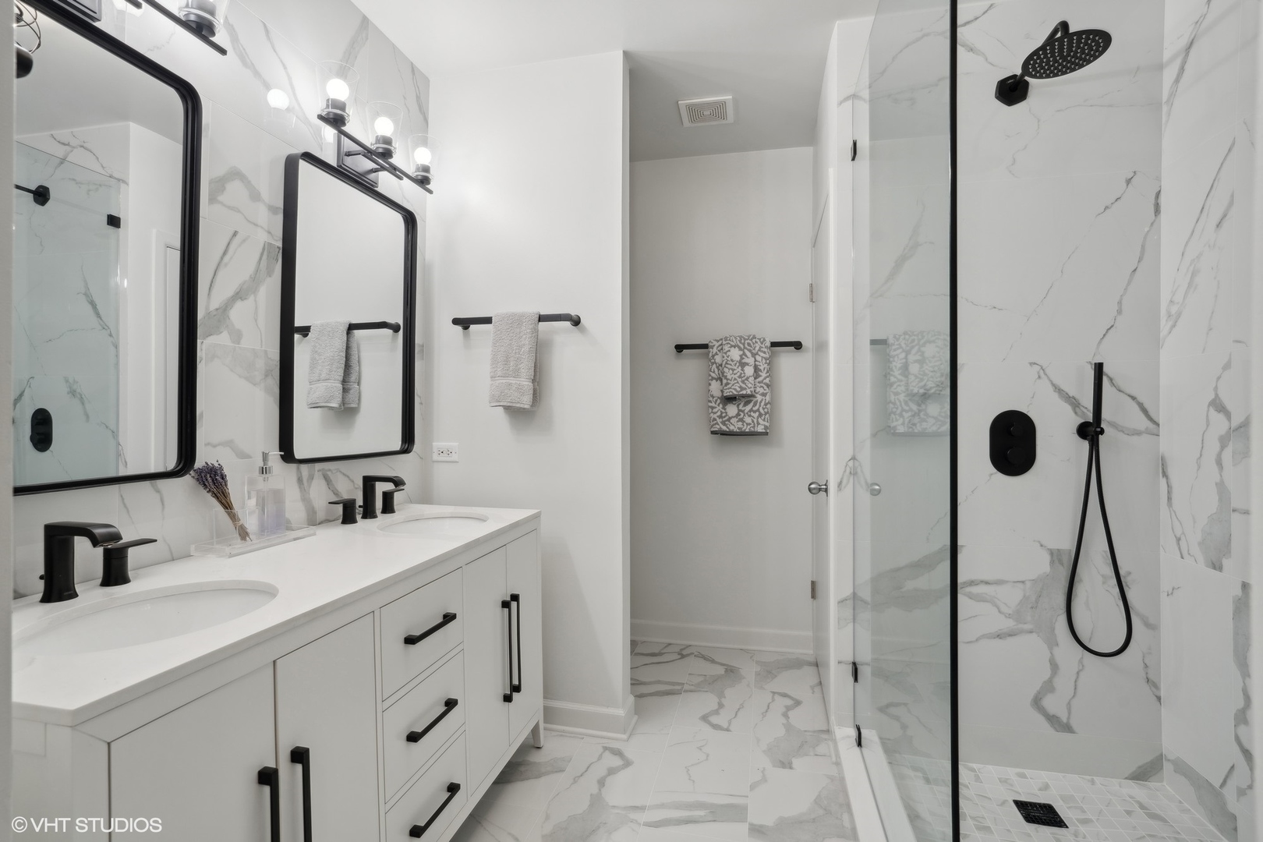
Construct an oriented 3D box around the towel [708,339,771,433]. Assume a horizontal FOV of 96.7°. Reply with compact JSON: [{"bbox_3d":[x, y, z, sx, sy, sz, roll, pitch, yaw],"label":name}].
[{"bbox_3d":[0.557,-0.183,2.897,0.312,0.509,0.090,0,0,13],"label":"towel"}]

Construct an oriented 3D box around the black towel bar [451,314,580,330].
[{"bbox_3d":[-0.454,-0.385,2.191,0.516,0.043,0.074,0,0,13],"label":"black towel bar"}]

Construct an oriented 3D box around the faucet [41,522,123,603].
[{"bbox_3d":[-1.066,0.272,1.090,0.145,0.148,0.052,0,0,13],"label":"faucet"}]

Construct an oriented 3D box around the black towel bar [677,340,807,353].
[{"bbox_3d":[0.552,-0.381,2.917,0.656,0.044,0.075,0,0,13],"label":"black towel bar"}]

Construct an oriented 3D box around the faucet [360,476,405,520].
[{"bbox_3d":[-0.867,0.264,1.955,0.145,0.148,0.054,0,0,13],"label":"faucet"}]

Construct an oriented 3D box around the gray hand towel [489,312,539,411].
[{"bbox_3d":[-0.443,-0.231,2.176,0.207,0.375,0.077,0,0,13],"label":"gray hand towel"}]

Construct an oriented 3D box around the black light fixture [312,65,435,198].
[{"bbox_3d":[-0.884,-0.980,1.962,0.169,0.220,0.595,0,0,13],"label":"black light fixture"}]

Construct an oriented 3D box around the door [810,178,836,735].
[{"bbox_3d":[0.864,0.151,2.494,0.040,2.080,0.705,0,0,13],"label":"door"}]

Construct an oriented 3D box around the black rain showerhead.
[{"bbox_3d":[1.237,-1.076,1.688,0.203,0.136,0.419,0,0,13],"label":"black rain showerhead"}]

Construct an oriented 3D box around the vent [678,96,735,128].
[{"bbox_3d":[0.345,-1.397,2.562,0.234,0.020,0.222,0,0,13],"label":"vent"}]

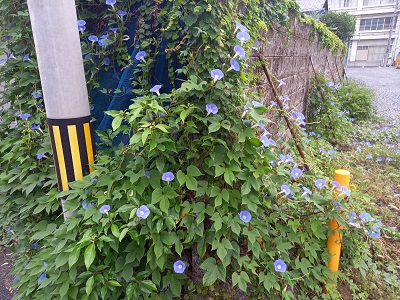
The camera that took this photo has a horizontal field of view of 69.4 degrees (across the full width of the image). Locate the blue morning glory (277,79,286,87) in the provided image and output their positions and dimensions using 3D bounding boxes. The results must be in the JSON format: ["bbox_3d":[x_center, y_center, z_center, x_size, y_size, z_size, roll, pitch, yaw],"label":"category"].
[{"bbox_3d":[0.677,-0.561,2.400,0.062,0.050,0.062,47,36,12],"label":"blue morning glory"}]

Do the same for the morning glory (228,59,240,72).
[{"bbox_3d":[0.216,-0.528,1.810,0.050,0.077,0.081,-31,-7,41],"label":"morning glory"}]

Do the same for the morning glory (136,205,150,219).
[{"bbox_3d":[-0.299,0.326,1.530,0.071,0.071,0.040,-14,-17,-32],"label":"morning glory"}]

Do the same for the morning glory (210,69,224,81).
[{"bbox_3d":[0.110,-0.471,1.810,0.082,0.078,0.050,-3,-23,-8],"label":"morning glory"}]

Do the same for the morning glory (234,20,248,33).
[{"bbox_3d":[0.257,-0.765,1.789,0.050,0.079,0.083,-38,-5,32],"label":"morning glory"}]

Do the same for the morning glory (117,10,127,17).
[{"bbox_3d":[-0.584,-1.016,2.150,0.070,0.045,0.065,-9,55,-22],"label":"morning glory"}]

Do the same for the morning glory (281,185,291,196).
[{"bbox_3d":[0.533,0.252,1.800,0.070,0.070,0.045,-20,-18,-44],"label":"morning glory"}]

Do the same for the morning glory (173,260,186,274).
[{"bbox_3d":[-0.115,0.659,1.620,0.070,0.070,0.040,-4,-25,-6],"label":"morning glory"}]

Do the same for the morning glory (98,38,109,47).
[{"bbox_3d":[-0.702,-0.781,2.100,0.070,0.045,0.070,-10,60,-24],"label":"morning glory"}]

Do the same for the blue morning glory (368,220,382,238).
[{"bbox_3d":[1.002,0.454,1.650,0.074,0.045,0.074,12,53,40],"label":"blue morning glory"}]

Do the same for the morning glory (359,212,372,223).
[{"bbox_3d":[0.950,0.388,1.659,0.074,0.050,0.070,2,38,8],"label":"morning glory"}]

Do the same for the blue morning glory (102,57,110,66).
[{"bbox_3d":[-0.696,-0.659,2.150,0.045,0.070,0.070,-8,12,32],"label":"blue morning glory"}]

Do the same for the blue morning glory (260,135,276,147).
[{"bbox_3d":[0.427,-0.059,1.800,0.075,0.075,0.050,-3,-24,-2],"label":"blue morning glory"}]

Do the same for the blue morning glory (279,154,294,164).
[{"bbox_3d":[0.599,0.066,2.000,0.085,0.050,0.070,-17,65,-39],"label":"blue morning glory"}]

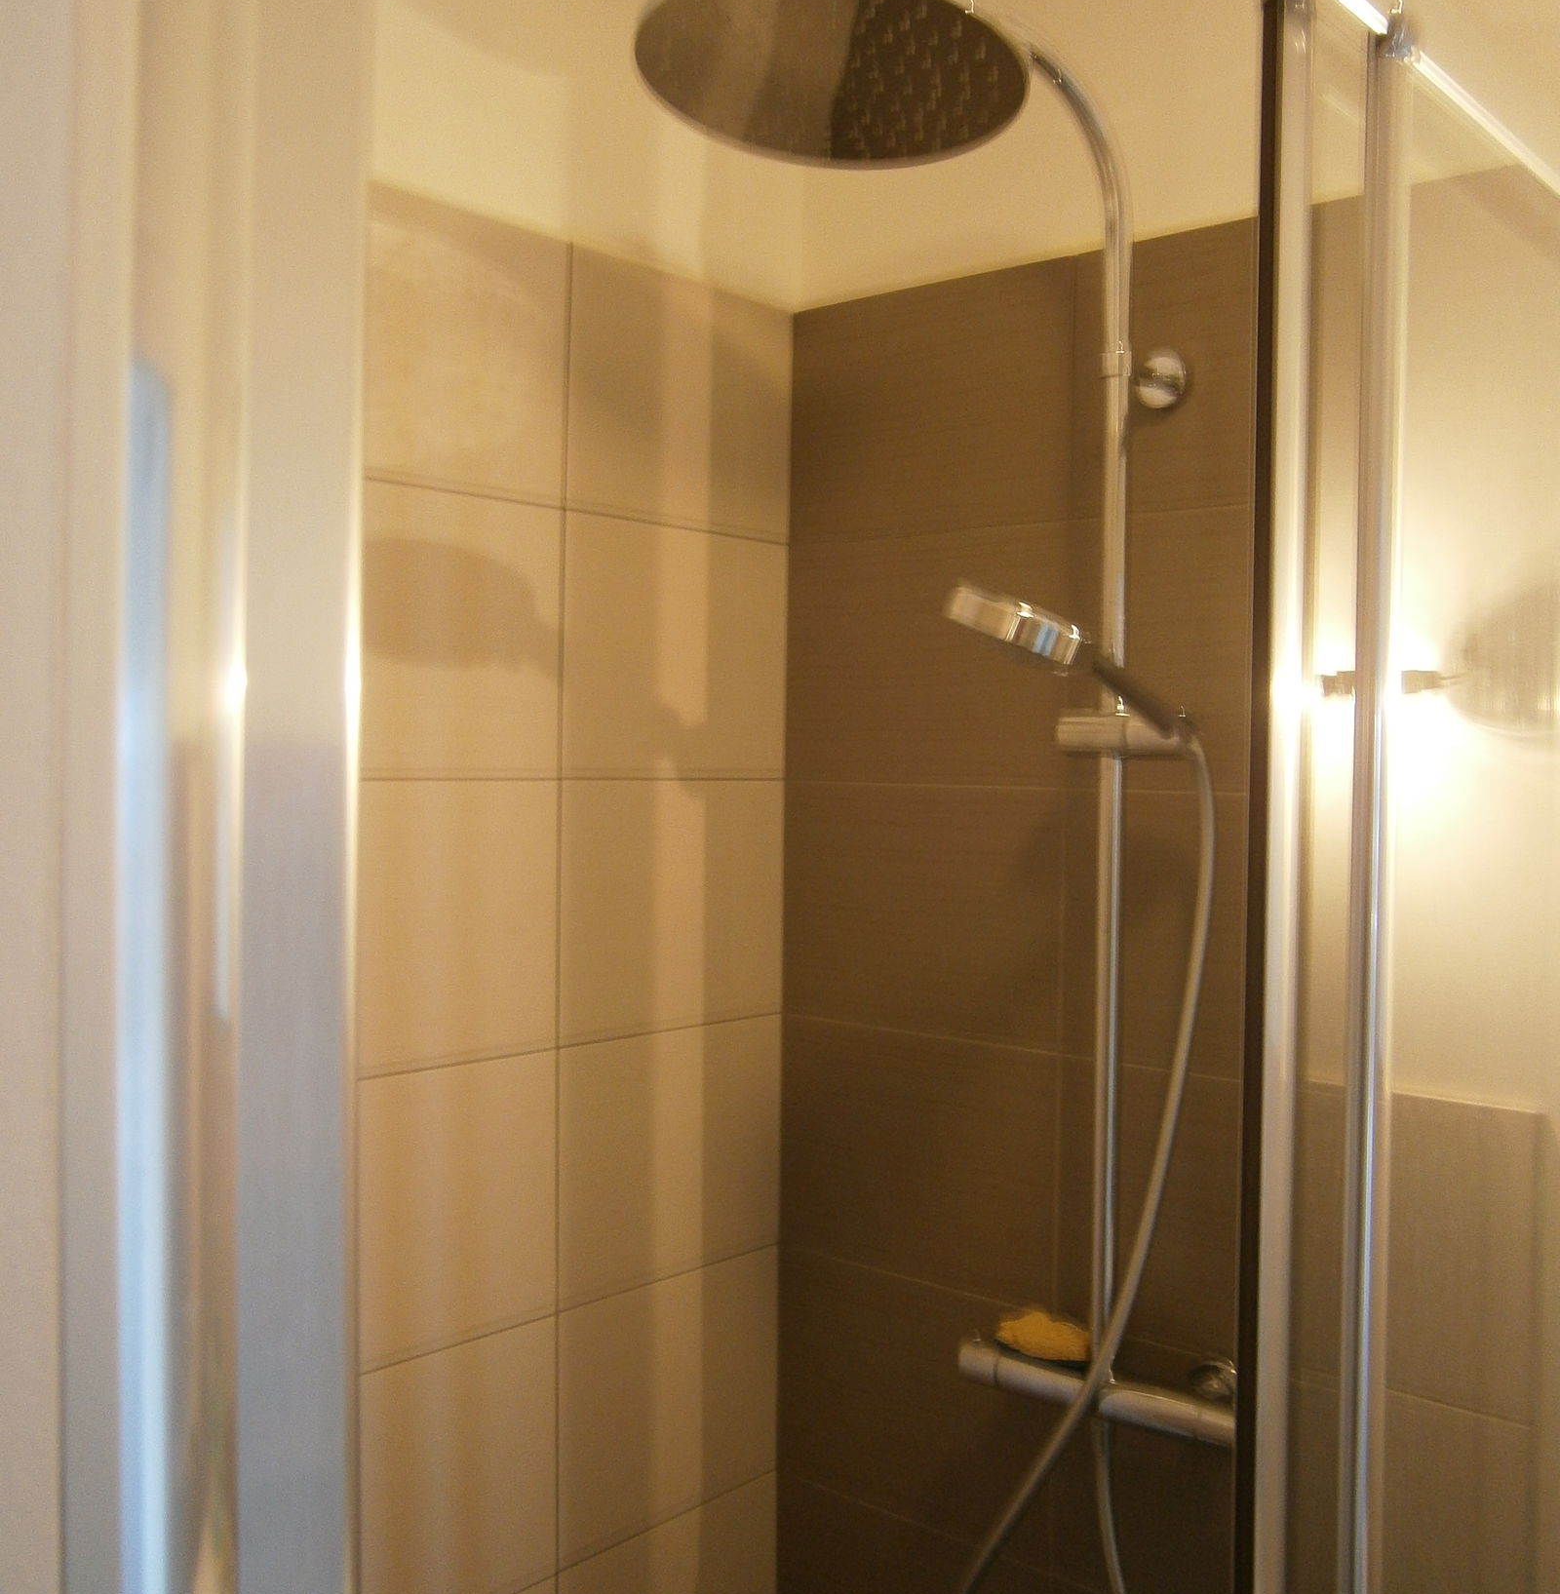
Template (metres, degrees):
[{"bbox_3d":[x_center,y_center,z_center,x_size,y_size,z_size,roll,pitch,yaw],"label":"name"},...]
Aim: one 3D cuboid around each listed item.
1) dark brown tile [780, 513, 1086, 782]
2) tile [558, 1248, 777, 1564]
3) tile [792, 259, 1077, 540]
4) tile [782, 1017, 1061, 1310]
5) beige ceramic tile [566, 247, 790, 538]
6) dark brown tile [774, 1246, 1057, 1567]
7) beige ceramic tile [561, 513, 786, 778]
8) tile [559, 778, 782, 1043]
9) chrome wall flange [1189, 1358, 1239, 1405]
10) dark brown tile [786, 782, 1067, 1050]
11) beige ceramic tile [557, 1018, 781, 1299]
[{"bbox_3d":[0.142,-0.139,1.577,0.343,0.248,0.010,2,2,40],"label":"dark brown tile"},{"bbox_3d":[-0.109,0.608,1.587,0.009,0.248,0.300,3,3,43],"label":"tile"},{"bbox_3d":[0.145,-0.386,1.559,0.332,0.242,0.009,2,3,38],"label":"tile"},{"bbox_3d":[0.135,0.361,1.585,0.332,0.248,0.009,2,3,38],"label":"tile"},{"bbox_3d":[-0.096,-0.389,1.553,0.009,0.242,0.300,3,3,43],"label":"beige ceramic tile"},{"bbox_3d":[0.132,0.611,1.598,0.343,0.248,0.010,2,2,40],"label":"dark brown tile"},{"bbox_3d":[-0.100,-0.142,1.572,0.010,0.248,0.310,2,2,42],"label":"beige ceramic tile"},{"bbox_3d":[-0.103,0.108,1.579,0.010,0.248,0.310,2,2,42],"label":"tile"},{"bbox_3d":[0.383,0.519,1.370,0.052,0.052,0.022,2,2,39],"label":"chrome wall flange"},{"bbox_3d":[0.139,0.111,1.576,0.332,0.248,0.009,2,3,38],"label":"dark brown tile"},{"bbox_3d":[-0.107,0.358,1.586,0.010,0.248,0.310,2,2,42],"label":"beige ceramic tile"}]

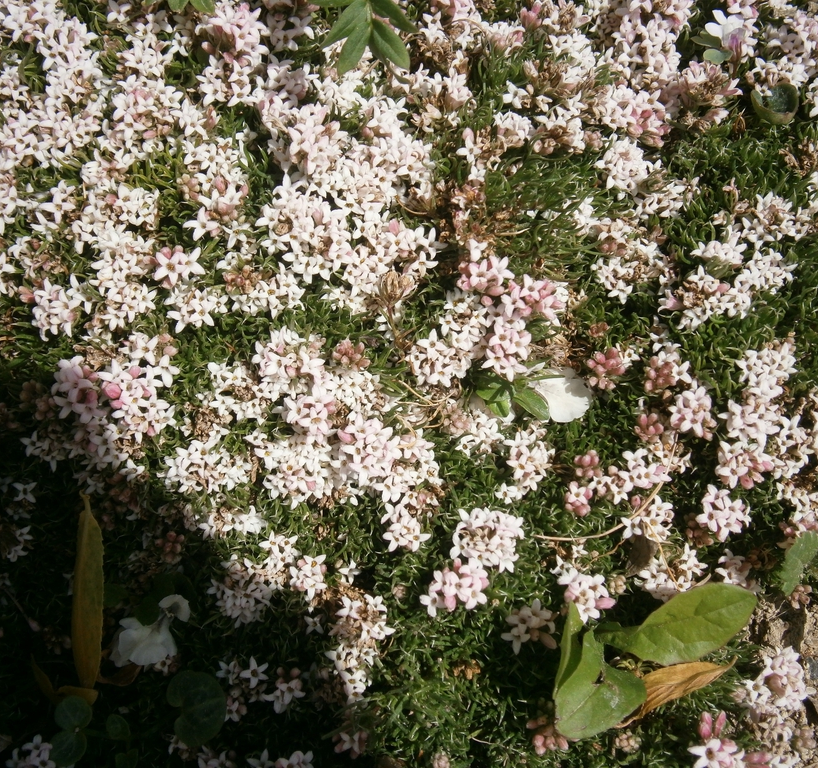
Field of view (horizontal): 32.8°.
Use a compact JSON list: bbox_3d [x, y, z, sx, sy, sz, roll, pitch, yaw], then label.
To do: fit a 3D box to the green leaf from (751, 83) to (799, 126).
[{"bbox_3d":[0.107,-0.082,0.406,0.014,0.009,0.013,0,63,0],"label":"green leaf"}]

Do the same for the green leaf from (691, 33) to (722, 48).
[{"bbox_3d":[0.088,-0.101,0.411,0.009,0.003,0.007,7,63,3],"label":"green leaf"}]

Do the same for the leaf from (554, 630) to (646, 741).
[{"bbox_3d":[0.043,0.072,0.331,0.020,0.010,0.026,3,65,1],"label":"leaf"}]

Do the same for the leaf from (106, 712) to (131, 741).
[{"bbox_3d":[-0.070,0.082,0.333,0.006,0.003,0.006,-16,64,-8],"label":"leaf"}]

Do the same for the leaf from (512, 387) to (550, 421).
[{"bbox_3d":[0.032,0.005,0.366,0.012,0.003,0.005,41,71,17],"label":"leaf"}]

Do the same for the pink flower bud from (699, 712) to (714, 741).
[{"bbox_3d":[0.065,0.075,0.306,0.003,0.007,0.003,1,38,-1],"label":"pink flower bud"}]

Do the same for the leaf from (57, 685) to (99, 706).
[{"bbox_3d":[-0.081,0.076,0.341,0.011,0.003,0.004,12,66,6],"label":"leaf"}]

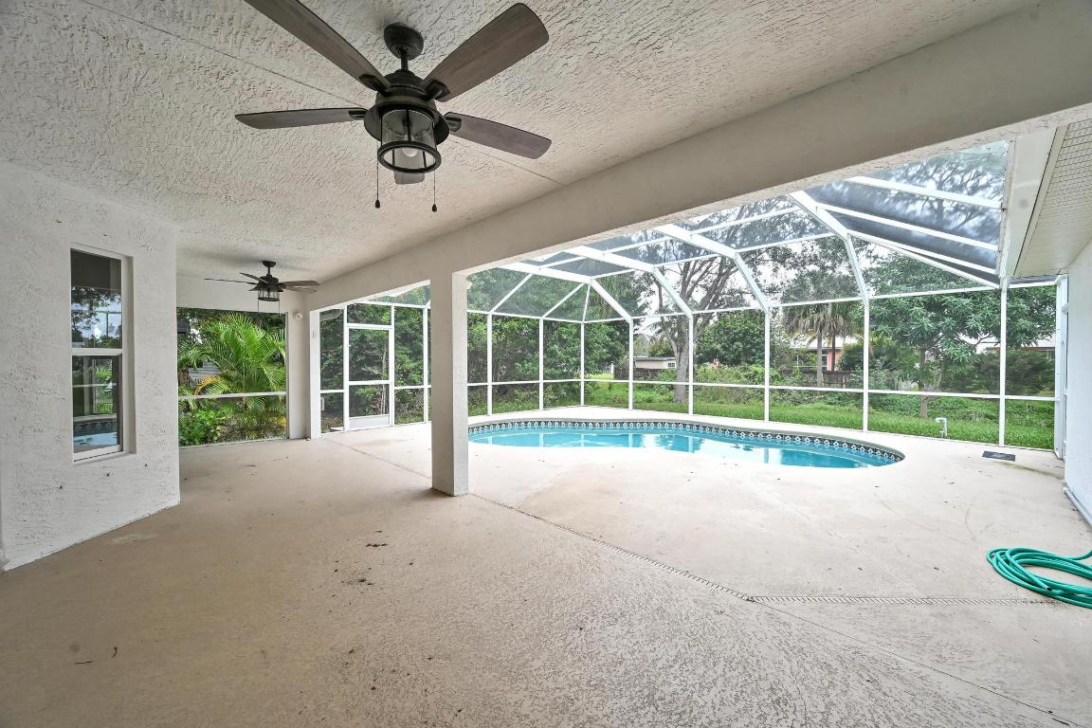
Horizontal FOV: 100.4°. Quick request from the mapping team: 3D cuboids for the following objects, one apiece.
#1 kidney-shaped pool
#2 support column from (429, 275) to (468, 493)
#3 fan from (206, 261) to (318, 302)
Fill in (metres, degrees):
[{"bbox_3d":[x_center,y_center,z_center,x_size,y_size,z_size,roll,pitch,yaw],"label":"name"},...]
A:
[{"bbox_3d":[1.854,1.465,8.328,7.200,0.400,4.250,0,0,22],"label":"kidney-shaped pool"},{"bbox_3d":[-0.981,0.200,4.661,0.175,2.190,0.406,0,1,-44],"label":"support column"},{"bbox_3d":[-3.661,-1.085,6.014,1.400,0.500,1.400,0,1,-44],"label":"fan"}]

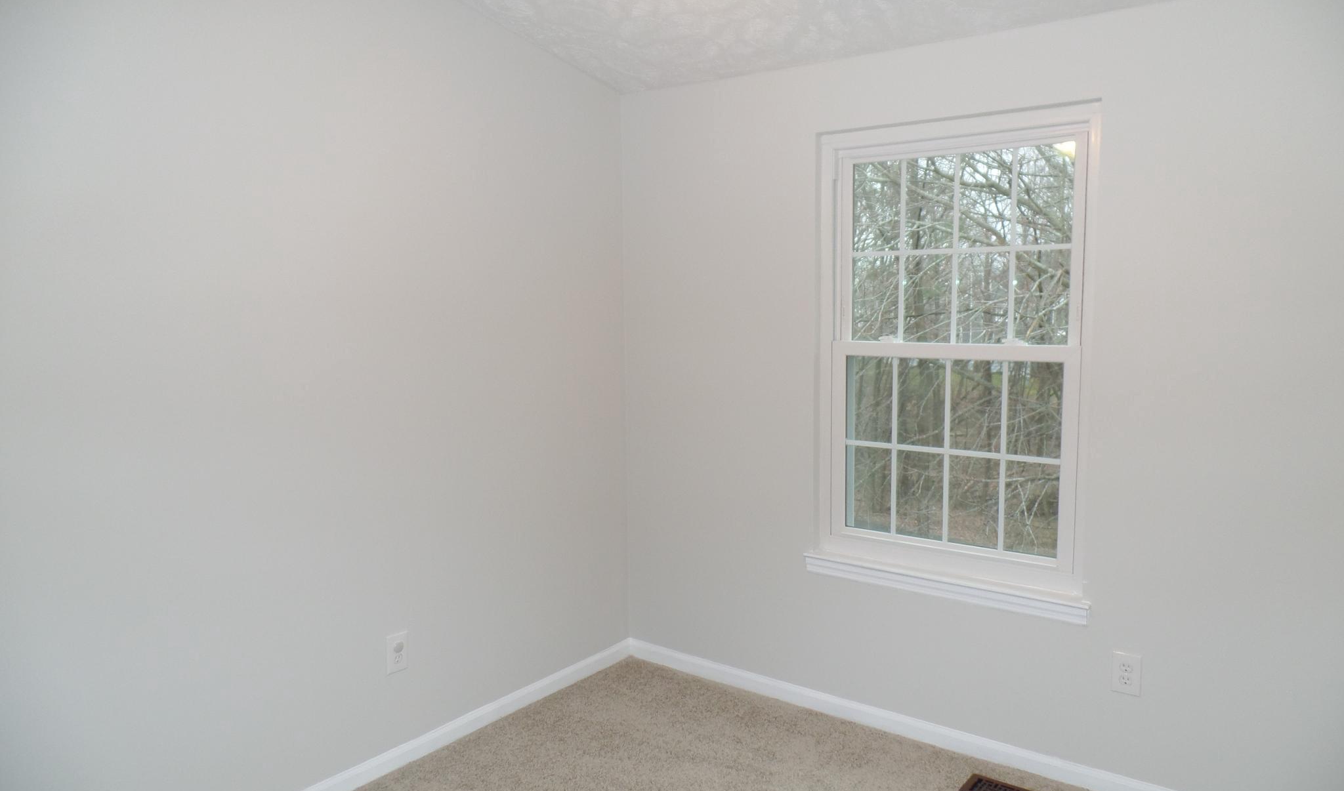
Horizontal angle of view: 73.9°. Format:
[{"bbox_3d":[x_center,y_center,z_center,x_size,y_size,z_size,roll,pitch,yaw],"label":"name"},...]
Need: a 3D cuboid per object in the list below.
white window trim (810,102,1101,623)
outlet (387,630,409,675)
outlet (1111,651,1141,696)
[{"bbox_3d":[0.891,-0.107,2.947,0.930,1.564,0.110,4,7,36],"label":"white window trim"},{"bbox_3d":[-0.873,0.824,2.850,0.009,0.120,0.076,4,7,36],"label":"outlet"},{"bbox_3d":[1.357,0.833,2.665,0.076,0.120,0.008,4,7,36],"label":"outlet"}]

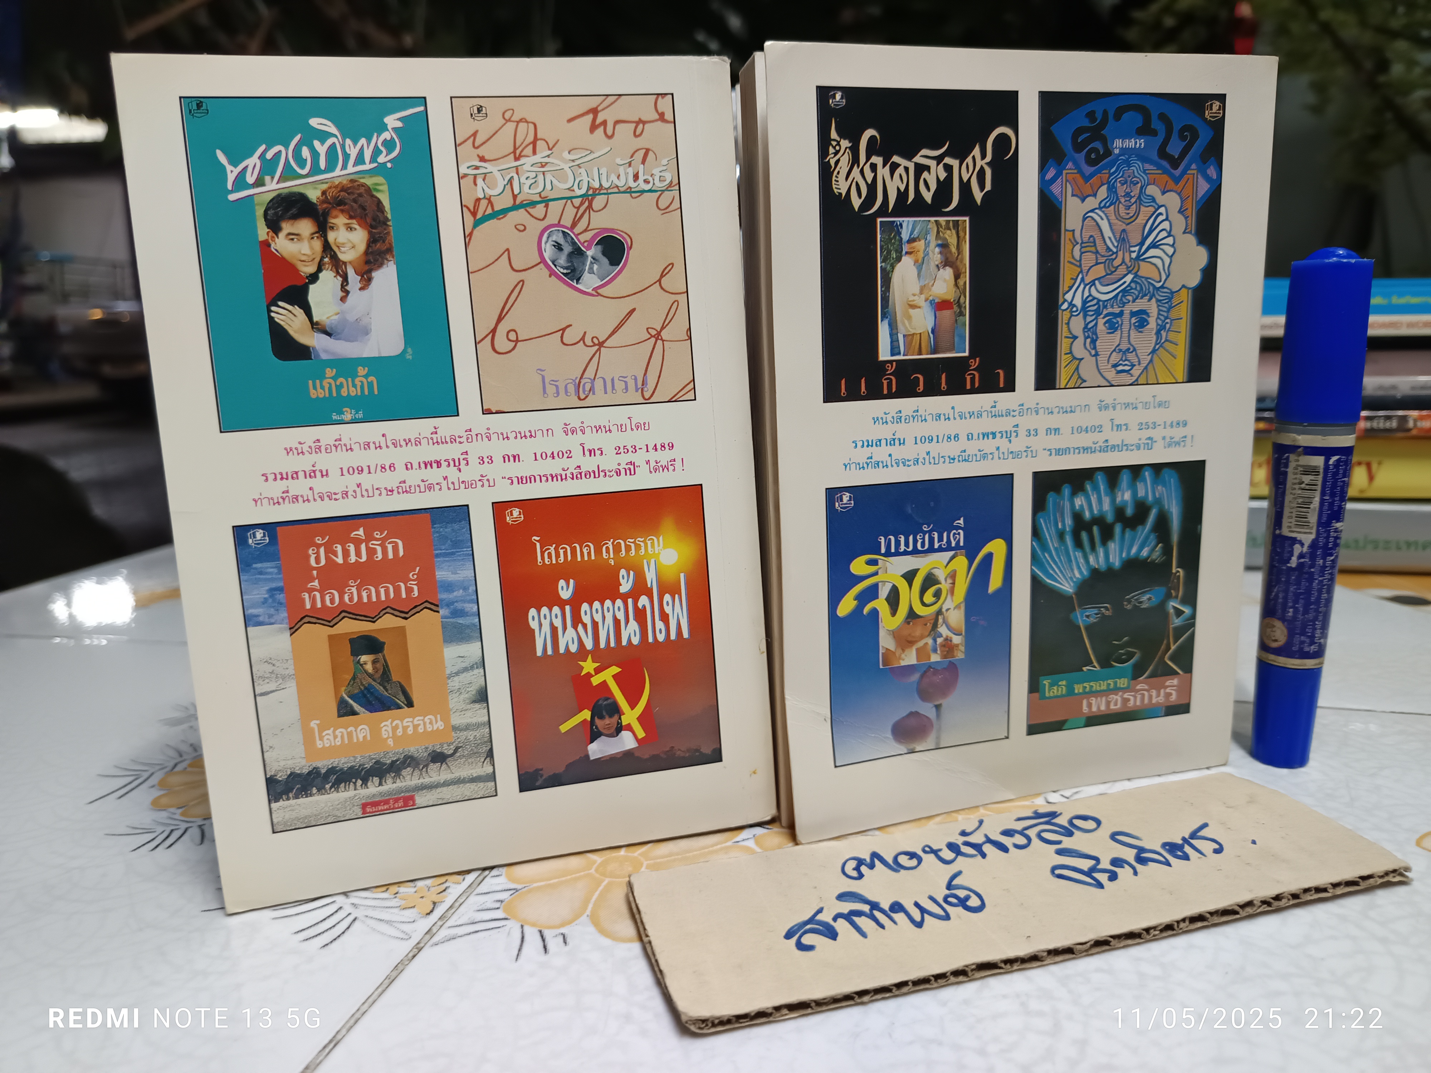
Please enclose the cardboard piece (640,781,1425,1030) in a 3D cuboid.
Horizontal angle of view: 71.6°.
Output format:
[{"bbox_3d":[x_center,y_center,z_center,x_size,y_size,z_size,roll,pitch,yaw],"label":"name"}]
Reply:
[{"bbox_3d":[0.067,0.078,0.226,0.166,0.004,0.053,-6,14,-13],"label":"cardboard piece"}]

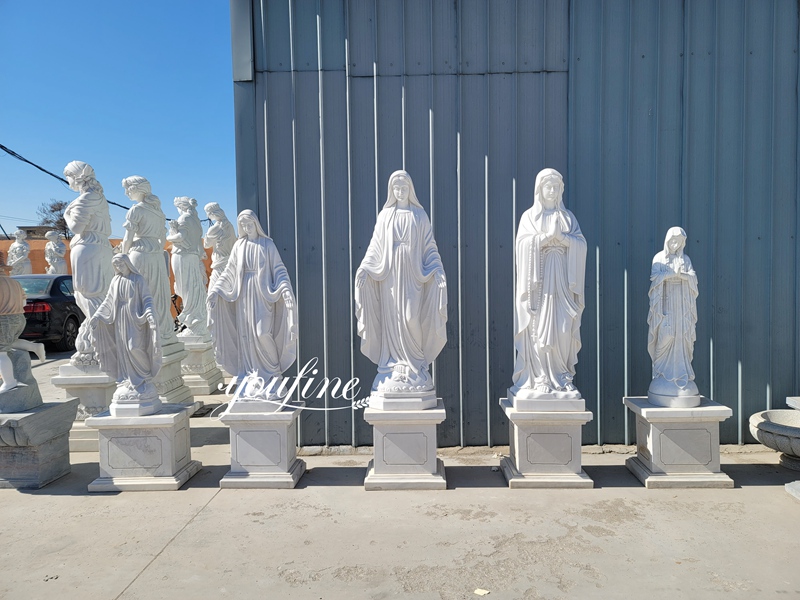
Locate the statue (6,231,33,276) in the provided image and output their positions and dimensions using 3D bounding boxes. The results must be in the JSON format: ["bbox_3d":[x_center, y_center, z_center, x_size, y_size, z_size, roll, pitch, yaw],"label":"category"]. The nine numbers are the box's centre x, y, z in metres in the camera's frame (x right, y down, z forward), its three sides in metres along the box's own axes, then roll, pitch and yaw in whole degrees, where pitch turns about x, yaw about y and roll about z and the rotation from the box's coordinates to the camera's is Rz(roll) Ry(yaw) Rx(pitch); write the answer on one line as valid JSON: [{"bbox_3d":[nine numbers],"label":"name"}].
[{"bbox_3d":[-9.055,-0.776,13.677,0.532,1.729,0.479,-1,2,0],"label":"statue"}]

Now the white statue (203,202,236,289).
[{"bbox_3d":[-2.462,-0.440,7.909,0.430,1.710,0.470,0,2,3],"label":"white statue"}]

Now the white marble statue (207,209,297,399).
[{"bbox_3d":[-0.962,0.027,3.772,0.566,1.223,0.364,-1,2,3],"label":"white marble statue"}]

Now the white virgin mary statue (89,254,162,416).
[{"bbox_3d":[-1.829,0.224,3.879,0.426,1.060,0.346,-1,2,0],"label":"white virgin mary statue"}]

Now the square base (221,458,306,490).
[{"bbox_3d":[-0.916,1.166,3.970,0.479,0.097,0.446,-1,2,2],"label":"square base"}]

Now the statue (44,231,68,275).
[{"bbox_3d":[-8.353,-0.729,14.083,0.580,1.720,0.500,0,2,6],"label":"statue"}]

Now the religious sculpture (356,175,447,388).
[{"bbox_3d":[0.014,-0.120,3.729,0.588,1.431,0.384,-1,2,2],"label":"religious sculpture"}]

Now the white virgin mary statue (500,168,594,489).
[{"bbox_3d":[0.939,0.155,3.771,0.514,2.012,0.474,-1,2,2],"label":"white virgin mary statue"}]

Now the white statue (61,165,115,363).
[{"bbox_3d":[-2.501,-0.286,4.693,0.410,1.660,0.460,0,2,3],"label":"white statue"}]

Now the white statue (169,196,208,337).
[{"bbox_3d":[-2.501,-0.382,6.891,0.450,1.670,0.470,0,2,3],"label":"white statue"}]

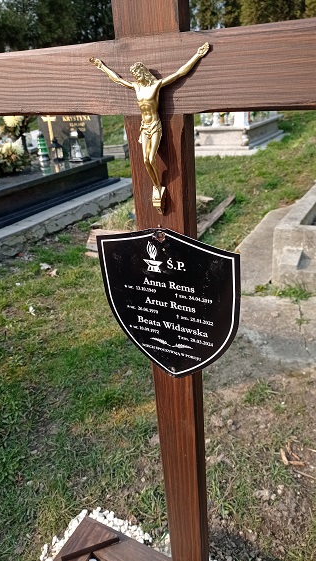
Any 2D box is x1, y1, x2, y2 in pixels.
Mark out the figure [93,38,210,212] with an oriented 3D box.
[{"bbox_3d":[-0.015,-0.195,0.630,0.171,0.234,0.040,9,34,22],"label":"figure"}]

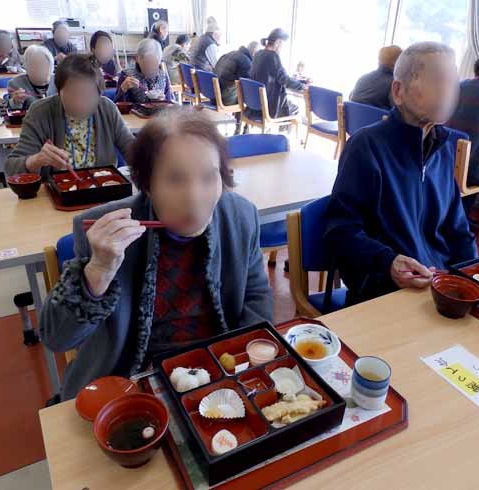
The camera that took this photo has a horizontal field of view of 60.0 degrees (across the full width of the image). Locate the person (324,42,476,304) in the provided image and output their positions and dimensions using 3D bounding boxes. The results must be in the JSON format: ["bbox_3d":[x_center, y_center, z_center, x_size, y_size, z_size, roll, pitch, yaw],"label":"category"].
[{"bbox_3d":[0.535,0.072,1.332,0.560,1.280,0.680,-9,31,-21],"label":"person"}]

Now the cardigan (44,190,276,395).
[{"bbox_3d":[-0.157,0.130,1.003,0.530,0.570,0.370,-7,29,-17],"label":"cardigan"}]

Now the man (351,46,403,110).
[{"bbox_3d":[1.156,-0.896,3.236,0.680,1.170,0.500,-10,31,-21],"label":"man"}]

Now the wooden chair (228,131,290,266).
[{"bbox_3d":[0.093,-0.119,2.173,0.505,0.785,0.540,-9,31,-21],"label":"wooden chair"}]

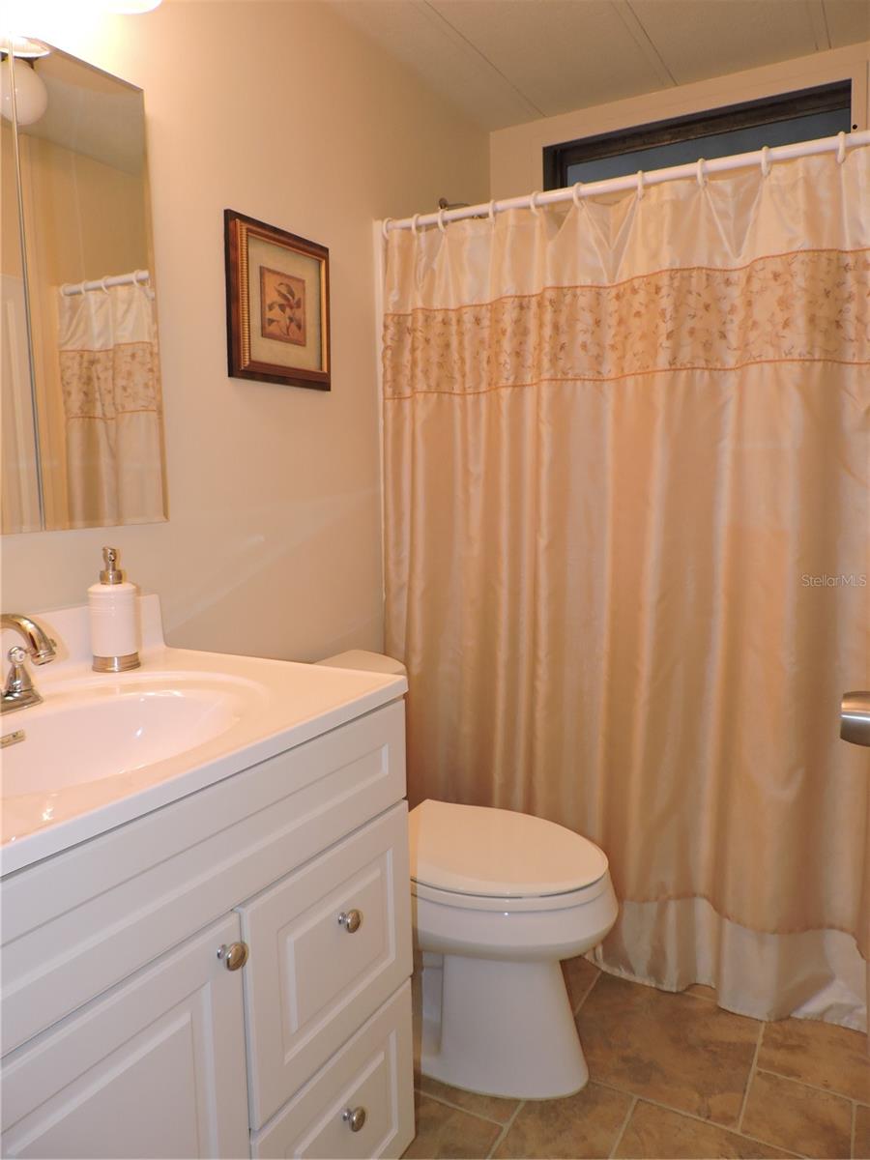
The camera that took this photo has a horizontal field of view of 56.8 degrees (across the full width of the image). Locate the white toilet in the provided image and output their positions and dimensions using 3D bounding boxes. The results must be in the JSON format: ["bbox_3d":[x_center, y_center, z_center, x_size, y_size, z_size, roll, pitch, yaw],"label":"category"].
[{"bbox_3d":[0.013,0.601,1.671,0.736,0.772,0.430,4,9,30],"label":"white toilet"}]

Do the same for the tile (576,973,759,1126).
[{"bbox_3d":[0.481,0.985,1.712,0.370,0.010,0.365,4,9,30],"label":"tile"}]

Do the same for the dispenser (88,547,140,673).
[{"bbox_3d":[-0.524,0.047,1.307,0.075,0.197,0.080,-5,9,-33],"label":"dispenser"}]

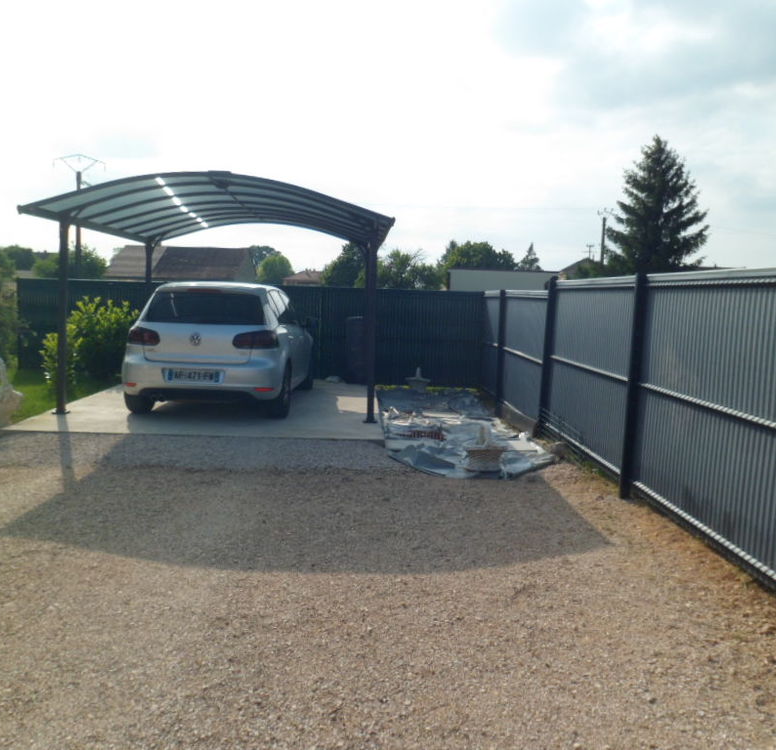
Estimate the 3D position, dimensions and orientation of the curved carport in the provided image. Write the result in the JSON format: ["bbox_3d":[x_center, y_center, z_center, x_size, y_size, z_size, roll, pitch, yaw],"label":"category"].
[{"bbox_3d":[-1.831,-0.953,9.716,3.620,2.460,5.000,1,6,-3],"label":"curved carport"}]

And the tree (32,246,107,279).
[{"bbox_3d":[-15.703,-4.629,37.098,3.700,3.395,3.400,1,6,-3],"label":"tree"}]

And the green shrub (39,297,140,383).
[{"bbox_3d":[-4.269,-0.515,10.837,1.420,1.228,1.150,1,6,-3],"label":"green shrub"}]

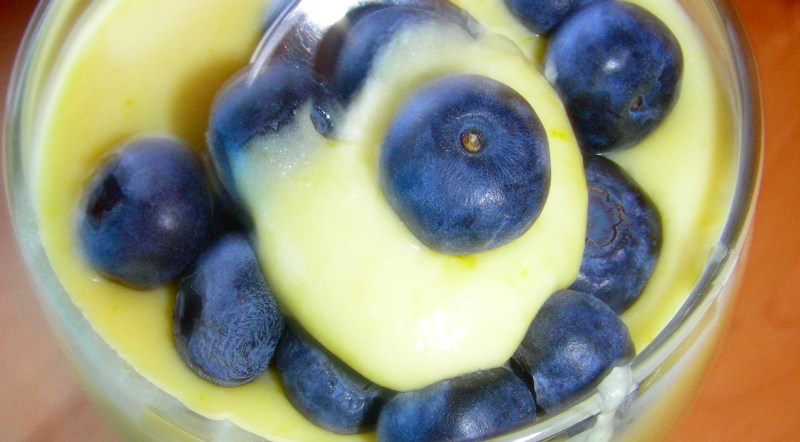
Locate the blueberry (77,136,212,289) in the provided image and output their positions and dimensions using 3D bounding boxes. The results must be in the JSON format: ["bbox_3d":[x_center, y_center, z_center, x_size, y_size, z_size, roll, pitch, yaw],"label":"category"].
[{"bbox_3d":[-0.027,-0.001,0.118,0.014,0.014,0.016,0,60,2],"label":"blueberry"}]

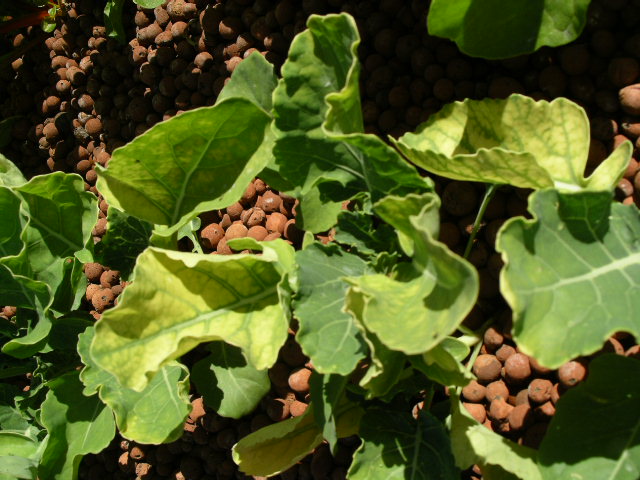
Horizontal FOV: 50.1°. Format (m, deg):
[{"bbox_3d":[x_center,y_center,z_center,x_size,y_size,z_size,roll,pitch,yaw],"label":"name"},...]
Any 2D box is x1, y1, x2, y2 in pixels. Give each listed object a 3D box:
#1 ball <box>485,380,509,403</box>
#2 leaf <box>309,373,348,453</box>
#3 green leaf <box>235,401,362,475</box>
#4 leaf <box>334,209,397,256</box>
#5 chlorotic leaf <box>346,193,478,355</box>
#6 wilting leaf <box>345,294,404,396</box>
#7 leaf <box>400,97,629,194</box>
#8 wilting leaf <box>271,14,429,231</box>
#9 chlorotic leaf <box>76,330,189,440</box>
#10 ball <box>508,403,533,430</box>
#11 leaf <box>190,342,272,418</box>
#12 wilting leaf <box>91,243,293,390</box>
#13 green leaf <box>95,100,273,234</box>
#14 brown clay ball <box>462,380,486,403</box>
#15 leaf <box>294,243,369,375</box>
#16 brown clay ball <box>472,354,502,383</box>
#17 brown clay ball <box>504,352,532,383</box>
[{"bbox_3d":[0.100,0.086,0.388,0.013,0.013,0.013,-2,86,31],"label":"ball"},{"bbox_3d":[0.005,0.102,0.405,0.024,0.032,0.038,0,58,0],"label":"leaf"},{"bbox_3d":[-0.012,0.119,0.410,0.078,0.022,0.034,-22,60,-13],"label":"green leaf"},{"bbox_3d":[0.029,-0.005,0.455,0.039,0.022,0.027,0,58,0],"label":"leaf"},{"bbox_3d":[0.052,0.021,0.415,0.076,0.050,0.088,0,58,0],"label":"chlorotic leaf"},{"bbox_3d":[0.033,0.060,0.400,0.034,0.026,0.058,0,96,11],"label":"wilting leaf"},{"bbox_3d":[0.094,-0.047,0.335,0.108,0.036,0.042,4,41,4],"label":"leaf"},{"bbox_3d":[0.016,-0.066,0.385,0.082,0.040,0.110,-6,101,7],"label":"wilting leaf"},{"bbox_3d":[-0.131,0.102,0.488,0.073,0.024,0.075,-21,86,11],"label":"chlorotic leaf"},{"bbox_3d":[0.113,0.100,0.385,0.014,0.014,0.014,-2,86,31],"label":"ball"},{"bbox_3d":[-0.061,0.094,0.475,0.050,0.018,0.058,-18,86,13],"label":"leaf"},{"bbox_3d":[-0.075,0.045,0.410,0.115,0.040,0.070,-13,59,-8],"label":"wilting leaf"},{"bbox_3d":[-0.085,-0.046,0.430,0.098,0.105,0.035,12,35,-9],"label":"green leaf"},{"bbox_3d":[0.102,0.100,0.452,0.015,0.015,0.015,0,58,0],"label":"brown clay ball"},{"bbox_3d":[0.009,0.041,0.405,0.048,0.020,0.072,9,92,11],"label":"leaf"},{"bbox_3d":[0.111,0.084,0.450,0.018,0.018,0.018,0,58,0],"label":"brown clay ball"},{"bbox_3d":[0.131,0.084,0.450,0.018,0.017,0.018,0,58,0],"label":"brown clay ball"}]

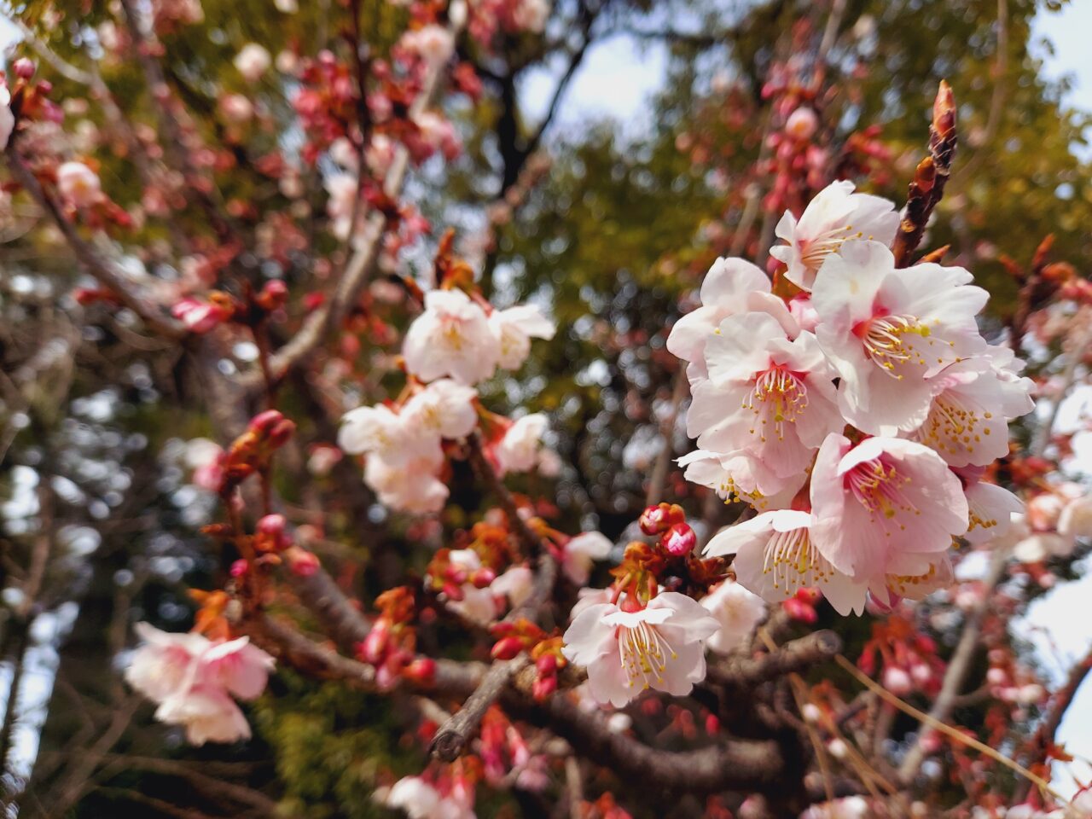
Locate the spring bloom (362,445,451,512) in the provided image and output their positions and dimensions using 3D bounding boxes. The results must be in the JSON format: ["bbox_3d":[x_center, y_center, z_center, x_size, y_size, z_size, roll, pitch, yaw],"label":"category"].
[{"bbox_3d":[-0.053,0.026,0.300,0.033,0.027,0.022,0,24,0],"label":"spring bloom"}]

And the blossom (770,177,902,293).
[{"bbox_3d":[0.063,-0.037,0.172,0.027,0.026,0.015,11,-12,-36],"label":"blossom"}]

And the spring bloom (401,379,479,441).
[{"bbox_3d":[-0.035,-0.002,0.270,0.026,0.024,0.017,-3,23,8],"label":"spring bloom"}]

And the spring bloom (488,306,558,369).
[{"bbox_3d":[-0.011,-0.027,0.275,0.018,0.026,0.026,38,0,34],"label":"spring bloom"}]

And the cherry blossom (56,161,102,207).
[{"bbox_3d":[-0.248,-0.120,0.420,0.025,0.024,0.020,1,24,-3],"label":"cherry blossom"}]

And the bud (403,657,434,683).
[{"bbox_3d":[-0.043,0.089,0.270,0.011,0.009,0.009,12,0,12],"label":"bud"}]

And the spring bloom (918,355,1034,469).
[{"bbox_3d":[0.086,-0.002,0.163,0.024,0.016,0.027,2,-59,-4],"label":"spring bloom"}]

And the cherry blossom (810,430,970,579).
[{"bbox_3d":[0.059,0.015,0.143,0.029,0.029,0.022,5,25,-12],"label":"cherry blossom"}]

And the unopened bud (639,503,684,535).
[{"bbox_3d":[0.025,0.024,0.169,0.007,0.007,0.010,-11,2,38],"label":"unopened bud"}]

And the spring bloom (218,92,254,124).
[{"bbox_3d":[-0.236,-0.230,0.600,0.020,0.020,0.017,13,15,-29],"label":"spring bloom"}]

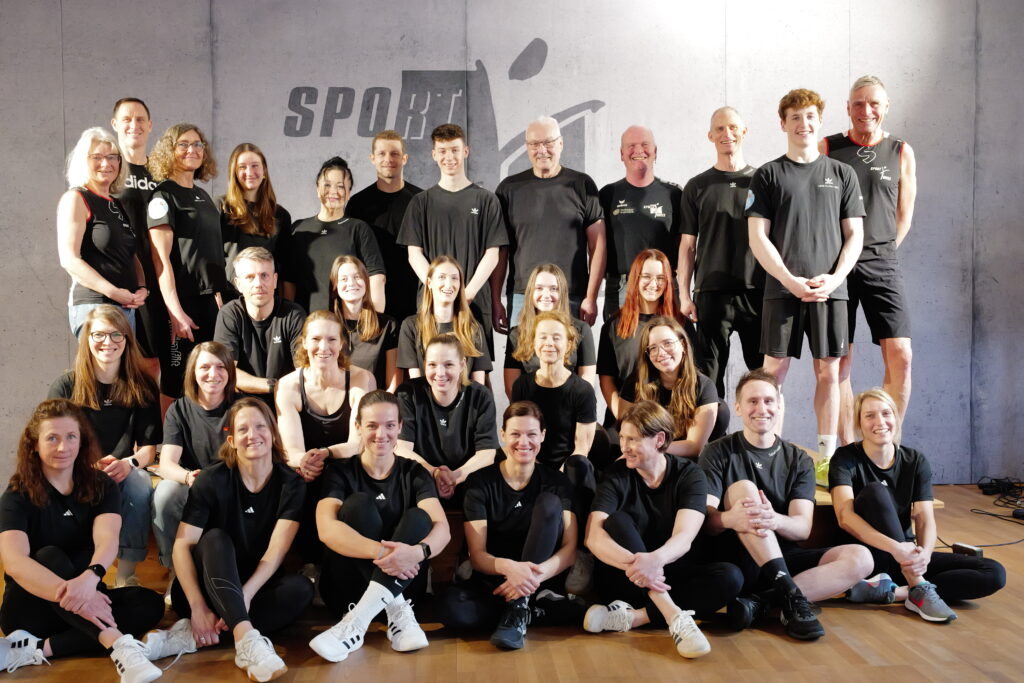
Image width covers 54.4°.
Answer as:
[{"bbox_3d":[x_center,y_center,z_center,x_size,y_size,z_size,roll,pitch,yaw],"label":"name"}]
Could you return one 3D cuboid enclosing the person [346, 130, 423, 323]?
[{"bbox_3d":[-0.633,-0.227,5.145,0.500,1.700,0.300,0,2,-5],"label":"person"}]

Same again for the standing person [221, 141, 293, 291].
[{"bbox_3d":[-1.288,-0.192,5.020,0.440,1.623,0.280,-1,2,-19],"label":"standing person"}]

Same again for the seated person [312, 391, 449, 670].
[{"bbox_3d":[-0.465,0.602,3.520,0.500,0.840,0.700,0,2,-2],"label":"seated person"}]

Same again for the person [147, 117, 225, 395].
[{"bbox_3d":[-1.514,-0.178,4.646,0.450,1.667,0.340,-2,3,-40],"label":"person"}]

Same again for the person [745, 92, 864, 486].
[{"bbox_3d":[1.328,-0.262,4.520,0.540,1.772,0.340,0,2,12],"label":"person"}]

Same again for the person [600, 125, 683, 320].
[{"bbox_3d":[0.663,-0.241,5.095,0.500,1.720,0.300,0,2,6],"label":"person"}]

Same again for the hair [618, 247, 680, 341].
[{"bbox_3d":[0.605,-0.213,4.415,0.280,0.399,0.260,0,2,0],"label":"hair"}]

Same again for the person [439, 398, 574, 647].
[{"bbox_3d":[-0.013,0.660,3.735,0.510,0.820,0.620,0,2,0],"label":"person"}]

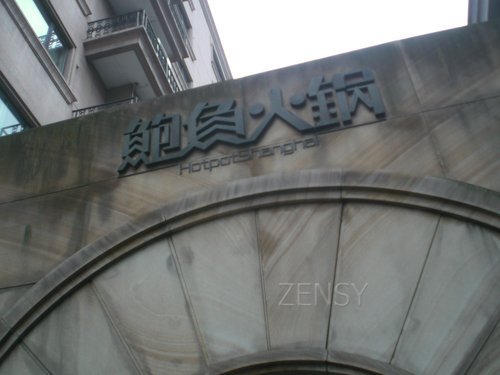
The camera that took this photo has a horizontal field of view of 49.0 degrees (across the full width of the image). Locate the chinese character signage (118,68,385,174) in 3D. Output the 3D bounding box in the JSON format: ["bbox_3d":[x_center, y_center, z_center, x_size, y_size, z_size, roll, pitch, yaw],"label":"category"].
[{"bbox_3d":[-0.032,-0.437,3.718,1.804,0.554,0.055,-11,-39,9],"label":"chinese character signage"}]

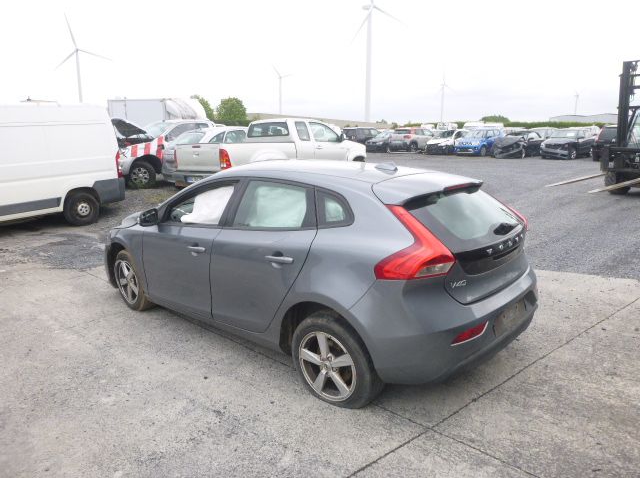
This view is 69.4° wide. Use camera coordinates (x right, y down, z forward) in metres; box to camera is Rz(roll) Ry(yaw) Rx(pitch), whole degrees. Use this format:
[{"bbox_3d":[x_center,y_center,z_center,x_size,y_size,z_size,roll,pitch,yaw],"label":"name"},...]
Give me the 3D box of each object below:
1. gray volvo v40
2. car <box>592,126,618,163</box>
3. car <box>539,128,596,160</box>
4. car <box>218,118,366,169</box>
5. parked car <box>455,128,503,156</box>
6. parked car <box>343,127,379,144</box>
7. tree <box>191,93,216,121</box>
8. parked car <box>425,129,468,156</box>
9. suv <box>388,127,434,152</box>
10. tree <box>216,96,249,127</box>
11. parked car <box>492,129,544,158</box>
[{"bbox_3d":[-0.399,0.026,4.375,4.350,1.440,1.810,12,18,39],"label":"gray volvo v40"},{"bbox_3d":[15.100,-4.764,22.949,1.820,1.670,4.500,12,19,41],"label":"car"},{"bbox_3d":[13.815,-5.295,25.798,4.500,1.500,1.810,-13,19,-43],"label":"car"},{"bbox_3d":[-0.849,-1.911,11.043,1.800,1.820,5.150,12,18,39],"label":"car"},{"bbox_3d":[9.314,-5.673,27.052,1.770,1.520,4.100,11,18,38],"label":"parked car"},{"bbox_3d":[3.126,-6.933,31.858,1.780,1.560,4.300,12,18,40],"label":"parked car"},{"bbox_3d":[-14.546,-14.758,56.097,3.900,5.300,3.900,0,14,0],"label":"tree"},{"bbox_3d":[8.063,-5.880,28.258,1.740,1.470,4.150,11,18,37],"label":"parked car"},{"bbox_3d":[6.868,-7.066,32.717,4.160,1.620,1.770,-11,18,-39],"label":"suv"},{"bbox_3d":[-10.654,-14.746,56.109,4.200,5.200,4.200,0,14,0],"label":"tree"},{"bbox_3d":[11.533,-5.424,26.549,4.300,1.420,1.780,-12,19,-41],"label":"parked car"}]

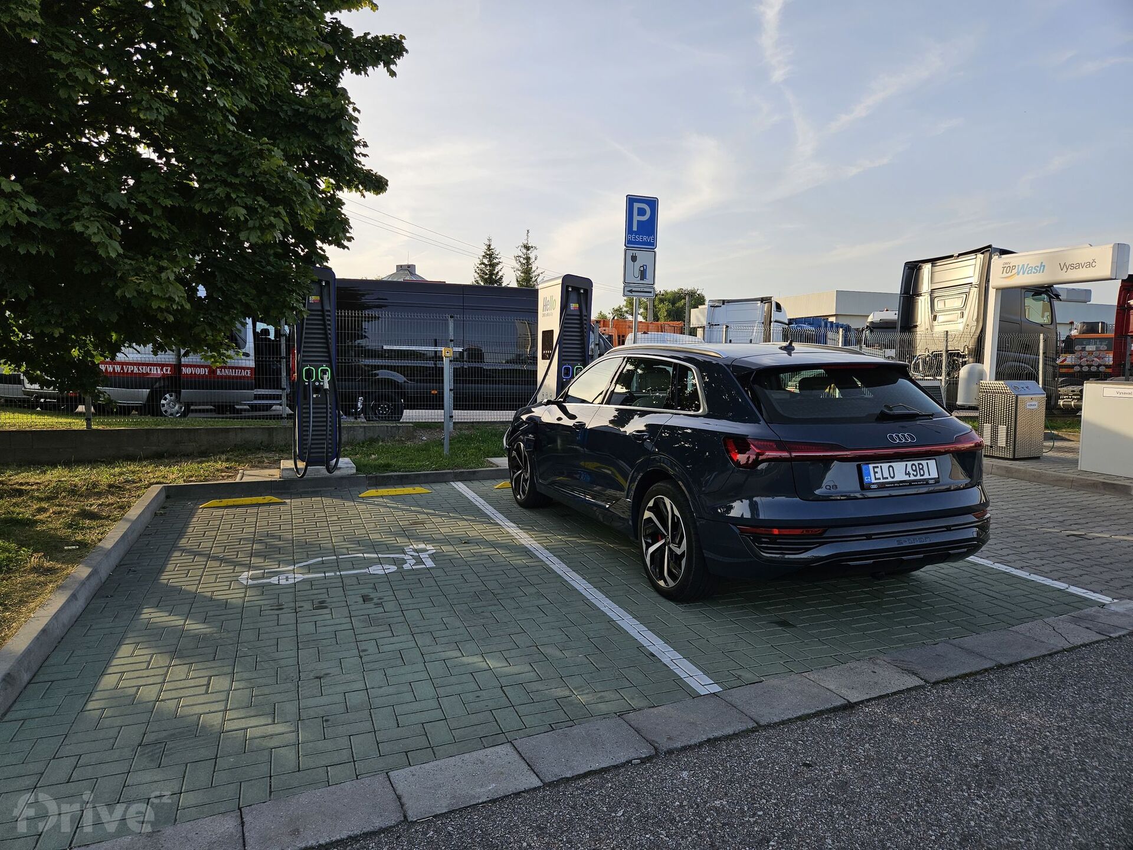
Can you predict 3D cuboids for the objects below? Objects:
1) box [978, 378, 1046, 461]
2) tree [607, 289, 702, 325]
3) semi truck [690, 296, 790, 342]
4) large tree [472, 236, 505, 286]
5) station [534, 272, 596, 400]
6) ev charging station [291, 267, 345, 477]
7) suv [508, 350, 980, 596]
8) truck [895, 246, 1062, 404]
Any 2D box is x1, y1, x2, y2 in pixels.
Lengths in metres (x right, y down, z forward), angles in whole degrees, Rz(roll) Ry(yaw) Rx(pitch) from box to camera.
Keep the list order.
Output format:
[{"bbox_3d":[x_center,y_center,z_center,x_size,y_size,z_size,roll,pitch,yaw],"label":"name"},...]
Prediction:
[{"bbox_3d":[6.385,-0.104,10.721,0.600,1.090,0.570,-1,6,-21],"label":"box"},{"bbox_3d":[9.500,-10.000,80.000,10.300,9.000,9.000,1,5,0],"label":"tree"},{"bbox_3d":[6.253,-2.889,28.282,2.500,3.800,6.000,4,6,30],"label":"semi truck"},{"bbox_3d":[-7.300,-11.400,71.000,4.800,13.000,4.800,1,5,0],"label":"large tree"},{"bbox_3d":[-0.039,-0.753,9.762,0.470,2.220,0.890,-1,6,-21],"label":"station"},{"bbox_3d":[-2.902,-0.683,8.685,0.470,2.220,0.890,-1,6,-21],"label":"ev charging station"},{"bbox_3d":[0.982,0.137,6.311,1.960,1.633,4.915,-2,6,-21],"label":"suv"},{"bbox_3d":[8.630,-2.241,17.879,5.700,3.800,2.500,-1,6,-21],"label":"truck"}]

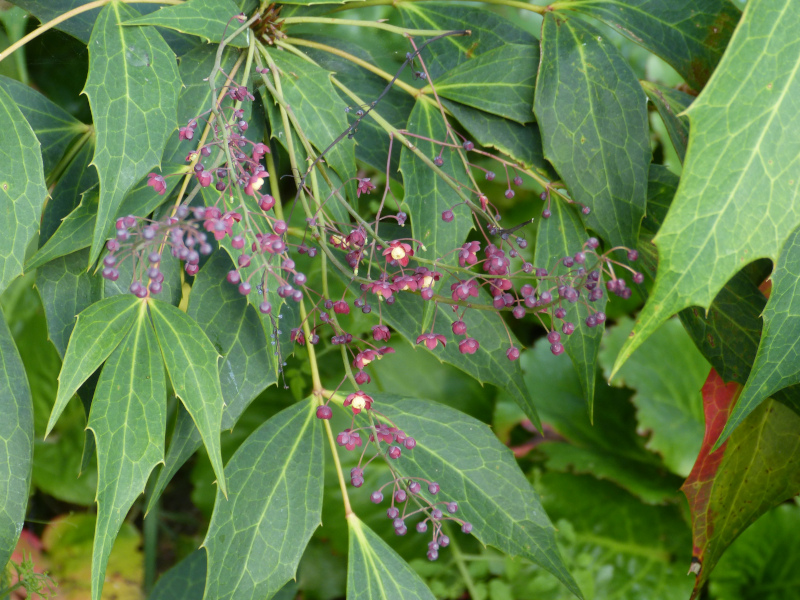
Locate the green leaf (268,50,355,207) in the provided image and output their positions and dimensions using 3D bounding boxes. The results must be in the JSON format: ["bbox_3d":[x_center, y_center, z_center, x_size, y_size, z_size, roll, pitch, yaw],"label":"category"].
[{"bbox_3d":[-0.030,-0.068,1.030,0.025,0.073,0.015,-29,-8,2],"label":"green leaf"}]

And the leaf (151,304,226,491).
[{"bbox_3d":[-0.072,0.034,0.980,0.020,0.079,0.016,-21,-7,-9],"label":"leaf"}]

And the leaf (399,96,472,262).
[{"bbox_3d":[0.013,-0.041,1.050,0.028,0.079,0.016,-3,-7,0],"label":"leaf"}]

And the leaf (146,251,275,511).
[{"bbox_3d":[-0.074,0.033,1.050,0.044,0.112,0.022,24,0,2],"label":"leaf"}]

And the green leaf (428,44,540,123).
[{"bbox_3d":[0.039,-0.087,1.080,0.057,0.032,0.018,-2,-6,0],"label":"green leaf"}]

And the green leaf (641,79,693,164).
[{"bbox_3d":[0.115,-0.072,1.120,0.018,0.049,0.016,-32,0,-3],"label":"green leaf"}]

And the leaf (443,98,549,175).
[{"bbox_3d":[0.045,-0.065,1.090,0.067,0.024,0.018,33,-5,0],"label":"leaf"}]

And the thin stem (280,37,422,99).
[{"bbox_3d":[-0.018,-0.094,1.060,0.061,0.006,0.006,22,0,-9],"label":"thin stem"}]

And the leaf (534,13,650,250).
[{"bbox_3d":[0.080,-0.065,1.060,0.047,0.109,0.020,-19,-8,3],"label":"leaf"}]

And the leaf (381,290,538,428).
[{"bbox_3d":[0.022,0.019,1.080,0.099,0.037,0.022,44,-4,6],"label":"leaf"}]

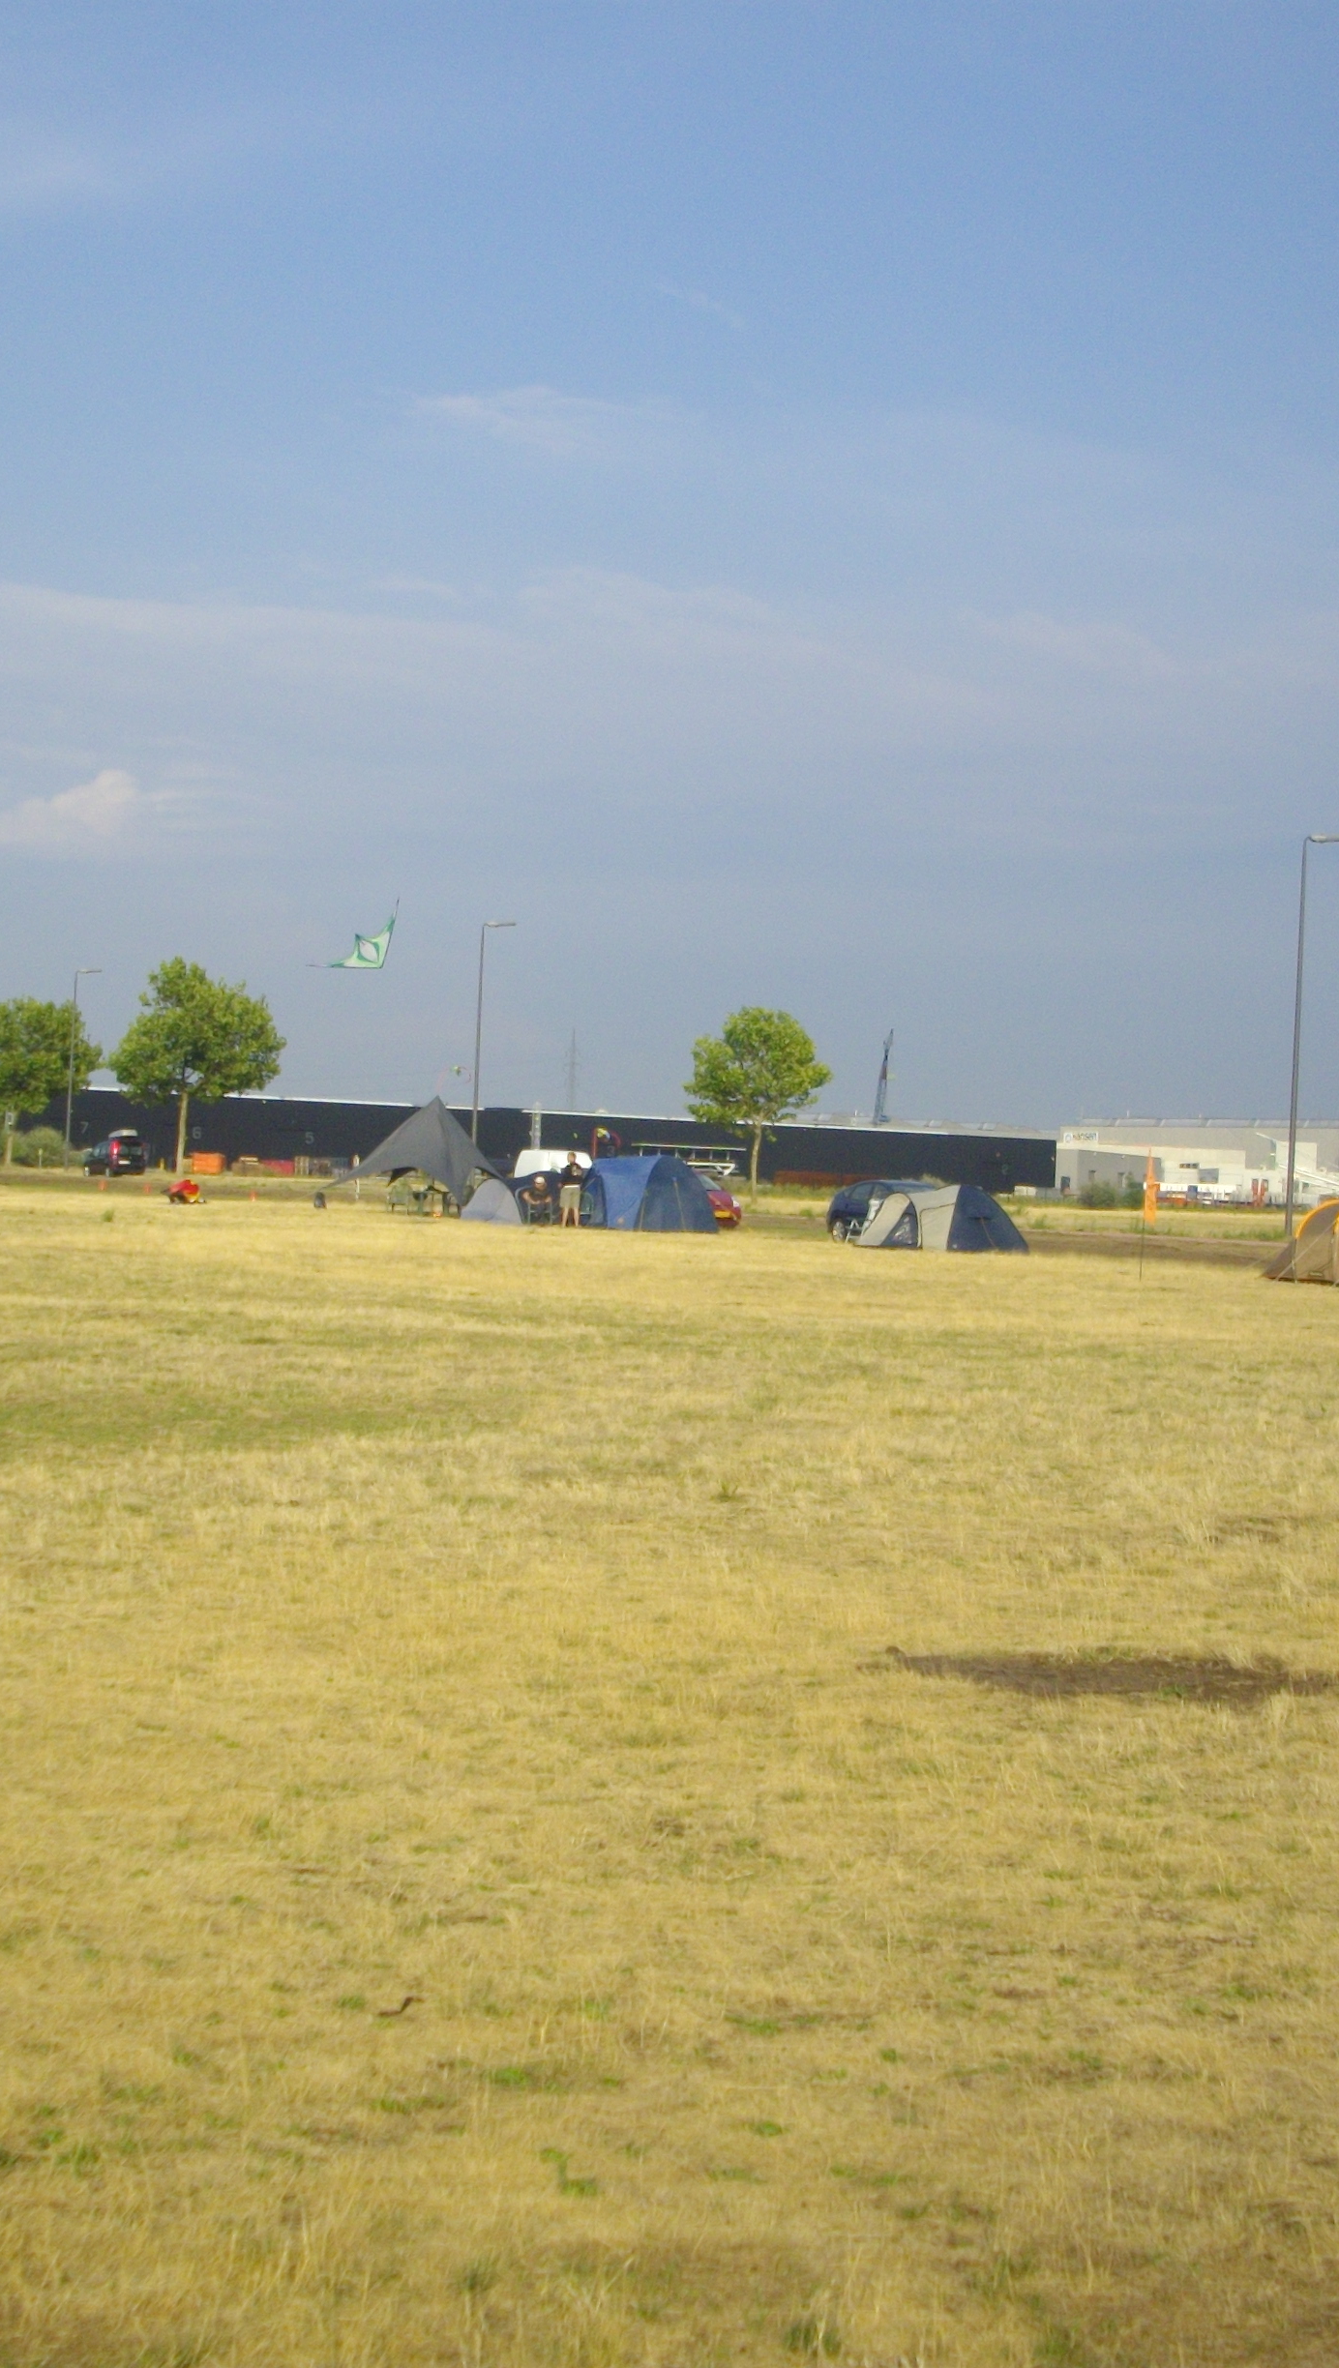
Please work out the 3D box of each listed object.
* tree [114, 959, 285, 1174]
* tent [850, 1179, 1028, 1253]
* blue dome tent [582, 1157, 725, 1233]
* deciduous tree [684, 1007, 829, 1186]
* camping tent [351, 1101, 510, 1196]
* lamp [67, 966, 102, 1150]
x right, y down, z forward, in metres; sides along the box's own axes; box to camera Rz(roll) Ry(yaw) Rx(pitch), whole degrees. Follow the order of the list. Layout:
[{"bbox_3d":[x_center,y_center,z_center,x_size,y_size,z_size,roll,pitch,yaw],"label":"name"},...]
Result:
[{"bbox_3d":[-22.674,-5.624,162.000,8.100,10.420,8.100,2,0,0],"label":"tree"},{"bbox_3d":[6.002,0.704,75.000,3.400,1.573,2.400,2,0,-22],"label":"tent"},{"bbox_3d":[-0.422,0.271,82.500,3.000,1.830,2.500,2,0,-22],"label":"blue dome tent"},{"bbox_3d":[3.157,-2.807,120.000,5.100,6.800,5.100,2,0,0],"label":"deciduous tree"},{"bbox_3d":[-6.630,-0.773,94.000,4.900,3.195,4.900,2,0,21],"label":"camping tent"},{"bbox_3d":[-27.715,-5.496,160.000,1.400,9.600,0.350,2,0,-30],"label":"lamp"}]

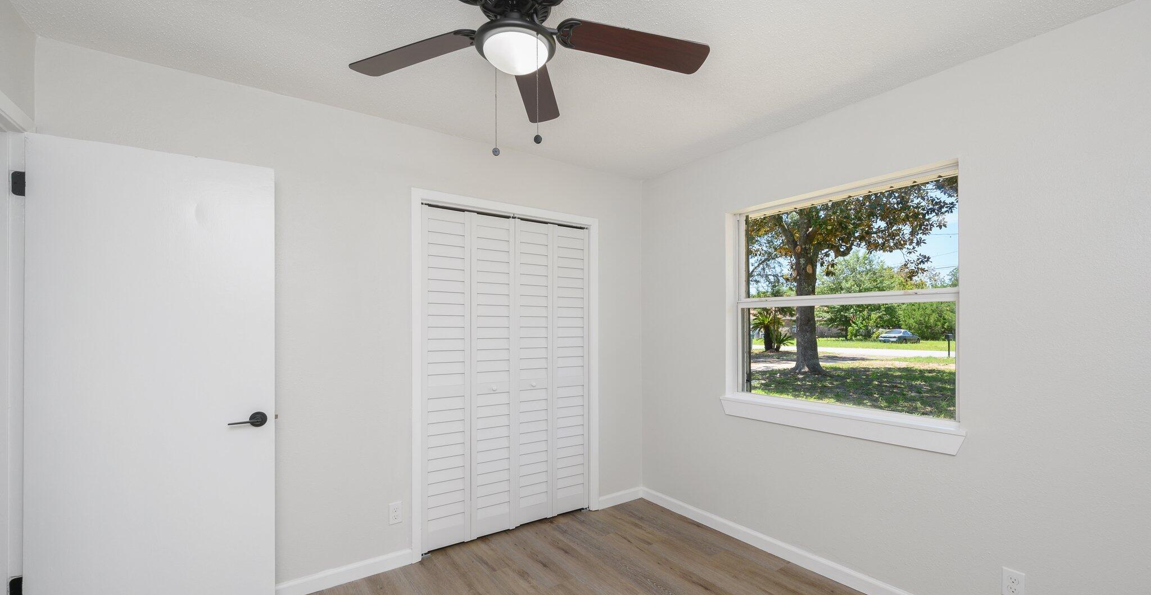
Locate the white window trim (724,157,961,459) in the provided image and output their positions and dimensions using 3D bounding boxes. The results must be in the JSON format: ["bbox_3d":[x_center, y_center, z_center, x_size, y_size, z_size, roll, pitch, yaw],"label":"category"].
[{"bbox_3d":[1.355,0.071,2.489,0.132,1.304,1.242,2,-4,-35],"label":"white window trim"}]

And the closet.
[{"bbox_3d":[-0.392,0.478,2.928,1.206,2.004,0.035,2,-4,-35],"label":"closet"}]

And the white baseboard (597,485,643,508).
[{"bbox_3d":[0.351,1.505,3.365,0.447,0.088,0.015,2,-4,-35],"label":"white baseboard"}]

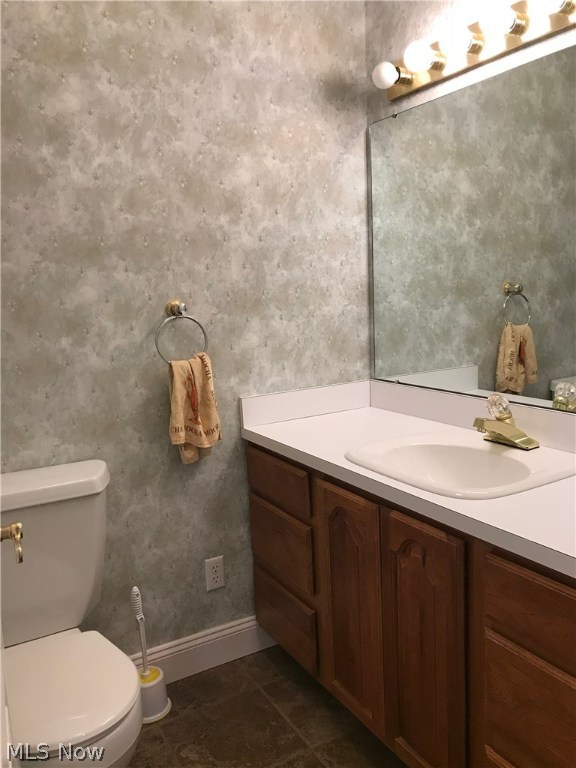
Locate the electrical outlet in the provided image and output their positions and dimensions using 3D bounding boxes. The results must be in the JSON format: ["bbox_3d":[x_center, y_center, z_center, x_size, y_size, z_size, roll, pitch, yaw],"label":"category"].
[{"bbox_3d":[-0.248,0.657,2.145,0.071,0.115,0.008,-7,10,-30],"label":"electrical outlet"}]

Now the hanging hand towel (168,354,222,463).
[{"bbox_3d":[-0.297,0.082,1.969,0.142,0.360,0.085,-7,10,-30],"label":"hanging hand towel"}]

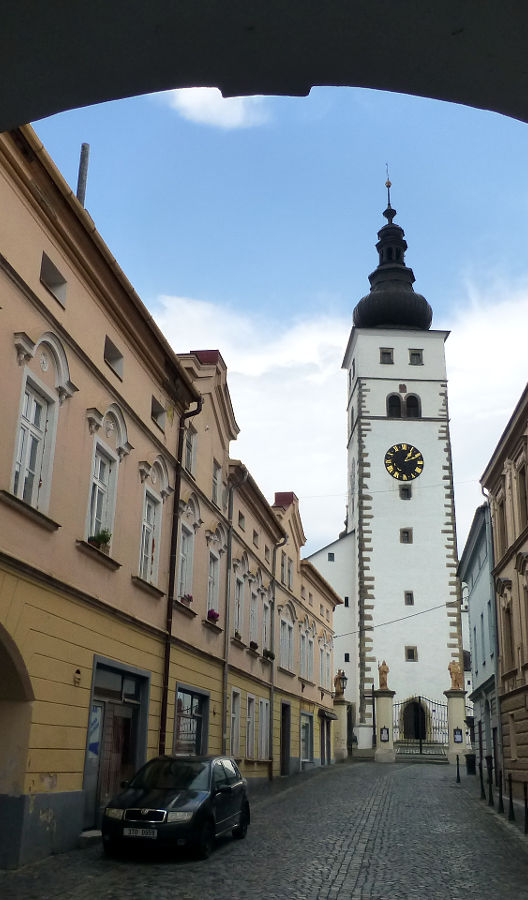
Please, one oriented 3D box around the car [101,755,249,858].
[{"bbox_3d":[-1.427,6.028,14.253,1.670,1.450,3.970,-3,-18,11],"label":"car"}]

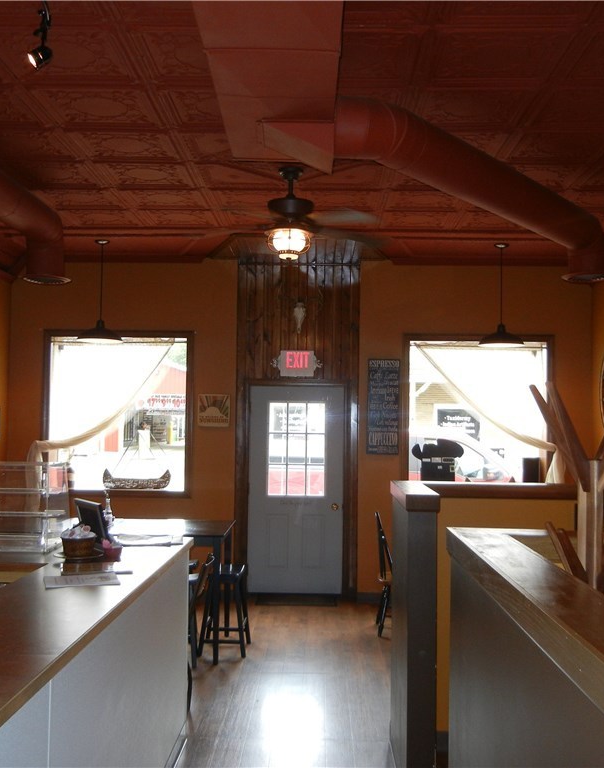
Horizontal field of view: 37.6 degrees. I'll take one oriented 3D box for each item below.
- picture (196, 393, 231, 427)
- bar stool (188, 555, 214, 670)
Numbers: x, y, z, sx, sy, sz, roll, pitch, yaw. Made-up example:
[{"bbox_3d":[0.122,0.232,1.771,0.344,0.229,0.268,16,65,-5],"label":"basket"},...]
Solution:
[{"bbox_3d":[-0.854,0.261,8.646,0.315,0.315,0.025,1,-2,1],"label":"picture"},{"bbox_3d":[-0.894,1.690,6.463,0.420,0.690,0.410,1,-2,1],"label":"bar stool"}]

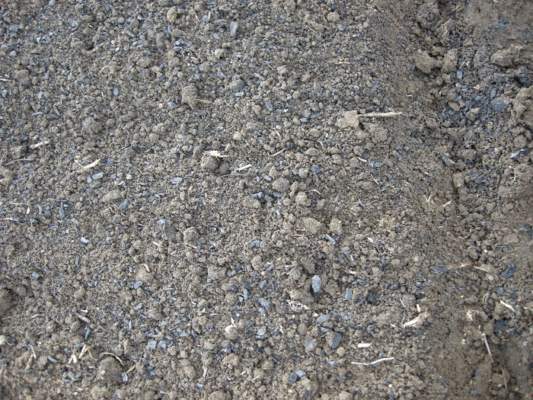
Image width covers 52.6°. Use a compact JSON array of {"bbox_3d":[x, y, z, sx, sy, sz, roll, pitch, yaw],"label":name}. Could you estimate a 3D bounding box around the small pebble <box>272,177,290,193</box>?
[{"bbox_3d":[0.021,-0.022,0.750,0.024,0.016,0.021,0,58,0],"label":"small pebble"}]

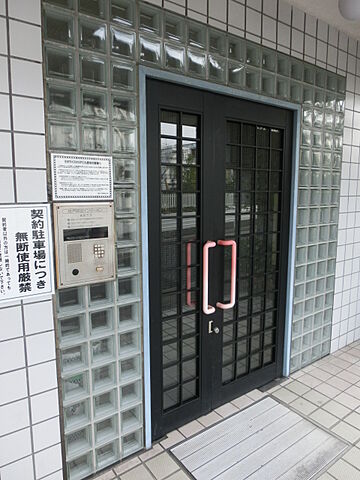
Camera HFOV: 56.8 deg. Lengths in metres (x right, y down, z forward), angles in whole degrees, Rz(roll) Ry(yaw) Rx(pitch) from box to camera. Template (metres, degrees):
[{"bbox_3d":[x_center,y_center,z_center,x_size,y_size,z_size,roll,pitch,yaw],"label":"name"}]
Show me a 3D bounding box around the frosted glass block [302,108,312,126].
[{"bbox_3d":[0.953,-0.946,2.583,0.145,0.145,0.090,-6,10,-35],"label":"frosted glass block"}]

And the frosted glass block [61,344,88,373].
[{"bbox_3d":[-0.556,0.599,1.730,0.146,0.146,0.090,-6,10,-35],"label":"frosted glass block"}]

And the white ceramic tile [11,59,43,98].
[{"bbox_3d":[-0.646,-0.680,1.408,0.121,0.144,0.010,-6,10,-35],"label":"white ceramic tile"}]

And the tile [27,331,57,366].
[{"bbox_3d":[-0.654,0.507,1.564,0.126,0.144,0.010,-6,10,-35],"label":"tile"}]

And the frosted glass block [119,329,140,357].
[{"bbox_3d":[-0.303,0.564,1.886,0.147,0.147,0.090,-6,10,-35],"label":"frosted glass block"}]

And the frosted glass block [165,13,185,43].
[{"bbox_3d":[-0.055,-1.151,1.826,0.147,0.147,0.090,-6,10,-35],"label":"frosted glass block"}]

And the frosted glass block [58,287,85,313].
[{"bbox_3d":[-0.551,0.284,1.647,0.145,0.145,0.090,-6,10,-36],"label":"frosted glass block"}]

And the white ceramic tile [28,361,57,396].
[{"bbox_3d":[-0.655,0.654,1.584,0.126,0.144,0.010,-6,10,-35],"label":"white ceramic tile"}]

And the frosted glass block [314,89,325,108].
[{"bbox_3d":[1.072,-1.116,2.653,0.145,0.145,0.090,-6,10,-35],"label":"frosted glass block"}]

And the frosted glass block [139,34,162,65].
[{"bbox_3d":[-0.182,-0.986,1.758,0.145,0.145,0.090,-6,10,-35],"label":"frosted glass block"}]

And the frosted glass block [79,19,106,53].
[{"bbox_3d":[-0.427,-0.944,1.559,0.145,0.145,0.090,-6,10,-36],"label":"frosted glass block"}]

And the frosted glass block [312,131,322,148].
[{"bbox_3d":[1.084,-0.808,2.710,0.146,0.146,0.090,-6,10,-35],"label":"frosted glass block"}]

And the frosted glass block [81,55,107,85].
[{"bbox_3d":[-0.427,-0.793,1.581,0.145,0.145,0.090,-6,10,-36],"label":"frosted glass block"}]

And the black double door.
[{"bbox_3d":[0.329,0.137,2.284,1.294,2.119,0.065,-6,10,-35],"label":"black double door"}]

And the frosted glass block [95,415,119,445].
[{"bbox_3d":[-0.428,1.037,1.861,0.147,0.147,0.090,-6,10,-35],"label":"frosted glass block"}]

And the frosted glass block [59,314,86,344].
[{"bbox_3d":[-0.555,0.439,1.686,0.145,0.145,0.090,-6,10,-35],"label":"frosted glass block"}]

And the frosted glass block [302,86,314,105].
[{"bbox_3d":[0.952,-1.101,2.565,0.147,0.147,0.090,-6,10,-35],"label":"frosted glass block"}]

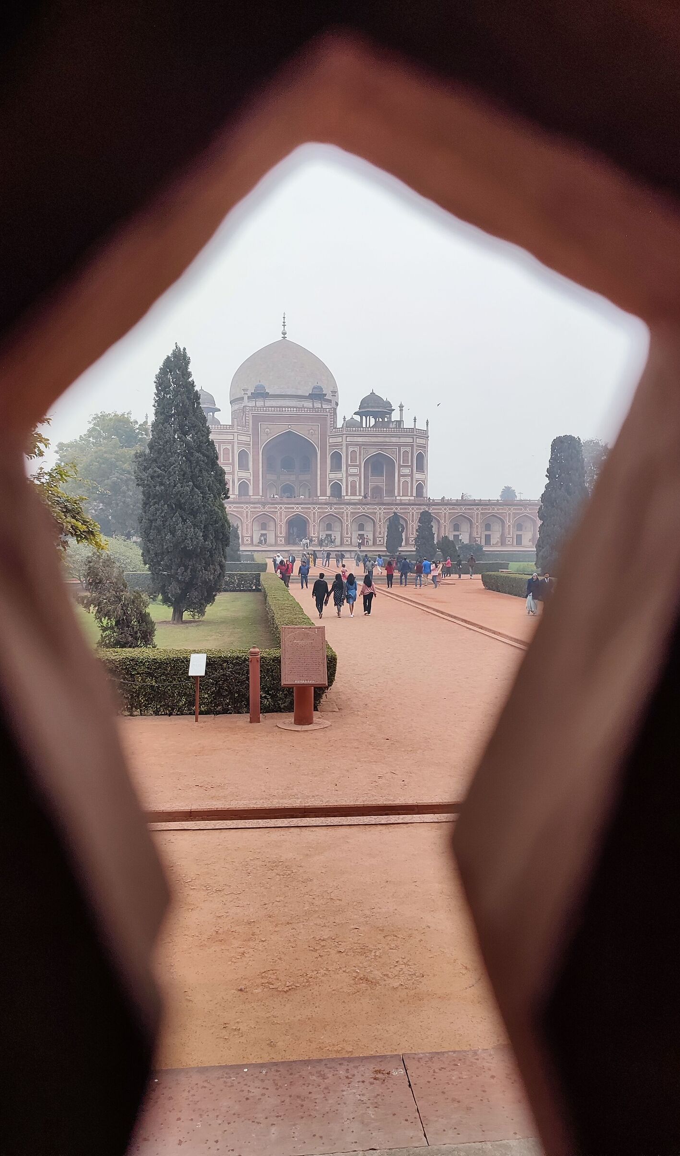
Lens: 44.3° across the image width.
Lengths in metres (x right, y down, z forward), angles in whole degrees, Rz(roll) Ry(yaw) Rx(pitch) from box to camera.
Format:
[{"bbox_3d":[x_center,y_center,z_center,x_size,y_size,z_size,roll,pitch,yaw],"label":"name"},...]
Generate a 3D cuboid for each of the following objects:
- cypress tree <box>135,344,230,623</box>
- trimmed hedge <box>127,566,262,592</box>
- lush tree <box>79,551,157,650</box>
[{"bbox_3d":[-5.622,-3.317,29.578,3.350,9.800,3.350,0,3,-6],"label":"cypress tree"},{"bbox_3d":[-8.346,0.235,47.175,7.900,1.080,1.100,0,3,-6],"label":"trimmed hedge"},{"bbox_3d":[-5.675,0.642,21.240,1.950,2.640,1.900,0,3,-6],"label":"lush tree"}]

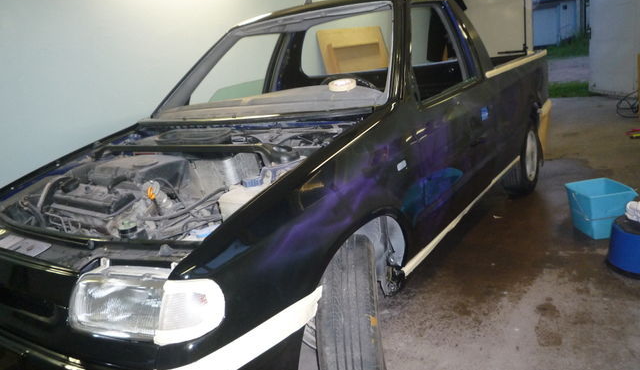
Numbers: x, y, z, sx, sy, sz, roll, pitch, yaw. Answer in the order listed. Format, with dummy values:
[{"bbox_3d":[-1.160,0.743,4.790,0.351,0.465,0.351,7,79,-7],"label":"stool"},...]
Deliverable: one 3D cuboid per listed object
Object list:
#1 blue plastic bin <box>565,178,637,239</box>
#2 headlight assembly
[{"bbox_3d":[1.589,0.138,2.635,0.255,0.250,0.290,-8,14,-1],"label":"blue plastic bin"},{"bbox_3d":[-0.394,0.255,1.099,0.380,0.160,0.170,-2,16,23],"label":"headlight assembly"}]

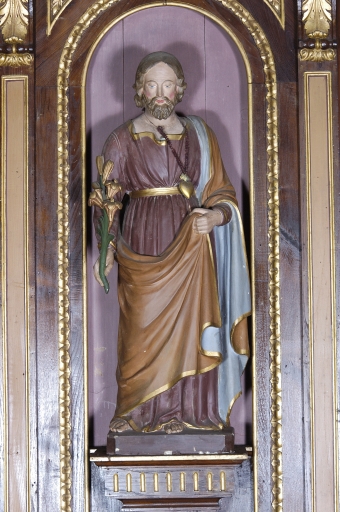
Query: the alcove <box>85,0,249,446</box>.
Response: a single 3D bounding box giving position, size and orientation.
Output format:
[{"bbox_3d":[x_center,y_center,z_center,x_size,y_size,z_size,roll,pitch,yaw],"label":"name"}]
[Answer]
[{"bbox_3d":[-0.005,-0.100,4.900,0.545,1.450,0.240,-1,-2,0],"label":"alcove"}]

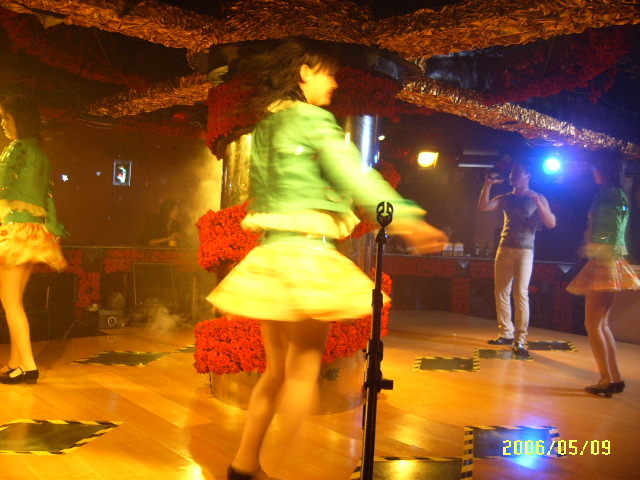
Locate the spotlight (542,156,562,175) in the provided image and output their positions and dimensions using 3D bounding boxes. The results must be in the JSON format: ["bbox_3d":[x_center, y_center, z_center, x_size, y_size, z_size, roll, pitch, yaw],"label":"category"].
[{"bbox_3d":[3.126,-1.002,8.700,0.250,0.250,0.260,3,-1,22],"label":"spotlight"}]

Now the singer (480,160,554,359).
[{"bbox_3d":[1.847,0.175,6.050,0.720,1.770,0.500,3,-1,21],"label":"singer"}]

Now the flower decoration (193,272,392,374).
[{"bbox_3d":[-0.155,0.439,3.780,1.120,0.600,1.120,3,-1,-2],"label":"flower decoration"}]

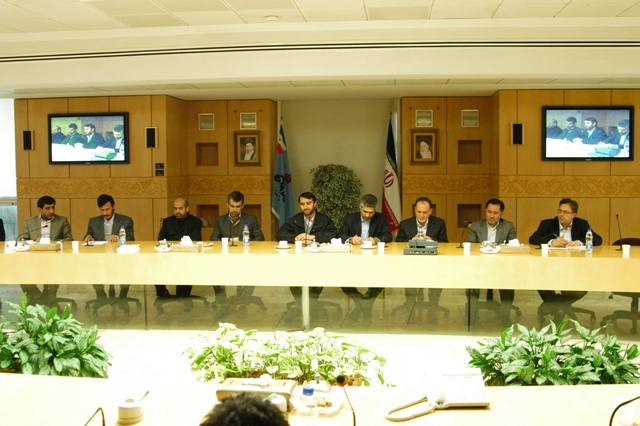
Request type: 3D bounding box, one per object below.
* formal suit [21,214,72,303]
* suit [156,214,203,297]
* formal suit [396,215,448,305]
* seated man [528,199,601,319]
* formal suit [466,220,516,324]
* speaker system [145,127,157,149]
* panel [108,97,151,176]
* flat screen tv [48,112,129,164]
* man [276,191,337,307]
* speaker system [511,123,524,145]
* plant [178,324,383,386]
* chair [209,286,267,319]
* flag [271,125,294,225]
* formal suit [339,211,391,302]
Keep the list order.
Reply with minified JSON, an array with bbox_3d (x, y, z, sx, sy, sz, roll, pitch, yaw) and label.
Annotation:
[{"bbox_3d":[-2.881,0.473,6.784,0.600,0.980,0.620,0,5,5],"label":"formal suit"},{"bbox_3d":[-1.549,0.466,7.050,0.520,0.910,0.580,0,3,3],"label":"suit"},{"bbox_3d":[1.124,0.541,7.050,0.560,1.020,0.620,0,3,0],"label":"formal suit"},{"bbox_3d":[2.464,0.450,6.420,0.720,1.250,0.750,1,3,15],"label":"seated man"},{"bbox_3d":[1.762,0.521,6.570,0.520,0.940,0.620,1,3,15],"label":"formal suit"},{"bbox_3d":[-2.396,-1.072,9.205,0.172,0.294,0.150,0,3,5],"label":"speaker system"},{"bbox_3d":[-2.696,-1.086,9.153,0.635,1.180,0.050,0,5,5],"label":"panel"},{"bbox_3d":[-3.348,-1.075,9.321,1.211,0.735,0.100,0,3,5],"label":"flat screen tv"},{"bbox_3d":[-0.144,0.424,7.100,0.640,1.320,0.700,0,3,0],"label":"man"},{"bbox_3d":[2.683,-1.065,8.717,0.171,0.289,0.150,0,3,5],"label":"speaker system"},{"bbox_3d":[-0.221,0.986,4.074,1.250,0.540,0.520,0,5,5],"label":"plant"},{"bbox_3d":[-0.906,0.613,7.200,0.630,0.940,0.640,0,3,0],"label":"chair"},{"bbox_3d":[-0.598,-0.572,10.125,0.360,1.660,0.250,0,5,5],"label":"flag"},{"bbox_3d":[0.473,0.469,6.800,0.560,0.970,0.620,0,3,8],"label":"formal suit"}]

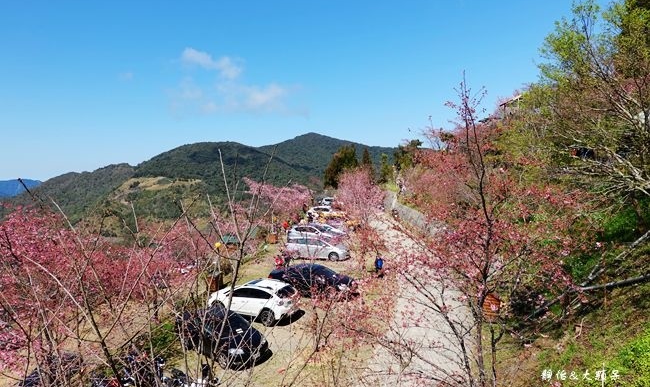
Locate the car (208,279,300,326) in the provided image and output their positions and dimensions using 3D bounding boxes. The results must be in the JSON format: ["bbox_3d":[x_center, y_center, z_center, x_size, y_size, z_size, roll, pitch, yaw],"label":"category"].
[{"bbox_3d":[-3.281,4.792,19.791,4.450,1.580,1.800,1,5,26],"label":"car"}]

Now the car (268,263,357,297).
[{"bbox_3d":[-0.670,4.537,22.995,4.580,1.470,1.790,0,4,15],"label":"car"}]

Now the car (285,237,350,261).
[{"bbox_3d":[-0.501,3.822,30.342,4.480,1.560,1.720,0,4,12],"label":"car"}]

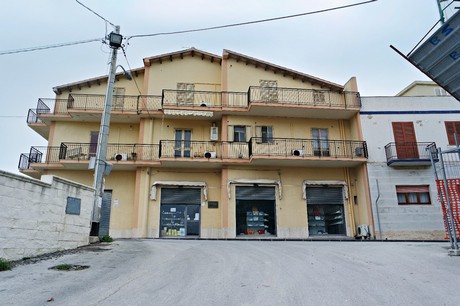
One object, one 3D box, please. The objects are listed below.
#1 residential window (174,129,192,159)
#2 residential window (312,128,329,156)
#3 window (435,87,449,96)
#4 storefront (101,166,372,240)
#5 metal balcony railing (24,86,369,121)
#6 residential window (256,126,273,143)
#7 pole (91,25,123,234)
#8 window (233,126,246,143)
[{"bbox_3d":[-2.890,-0.389,19.079,1.070,2.180,0.150,1,-15,-5],"label":"residential window"},{"bbox_3d":[5.651,-0.469,19.031,1.080,2.180,0.150,1,-15,-6],"label":"residential window"},{"bbox_3d":[18.056,-5.148,26.126,1.150,1.350,0.150,1,-15,-5],"label":"window"},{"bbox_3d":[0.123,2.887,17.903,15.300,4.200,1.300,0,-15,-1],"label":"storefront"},{"bbox_3d":[-2.723,-2.921,18.657,20.400,1.050,2.800,0,-15,0],"label":"metal balcony railing"},{"bbox_3d":[2.127,-1.148,18.854,1.020,1.100,0.150,1,-15,-6],"label":"residential window"},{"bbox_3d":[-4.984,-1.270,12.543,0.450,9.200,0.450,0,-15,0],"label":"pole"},{"bbox_3d":[0.633,-1.158,18.653,0.750,1.100,0.150,1,-15,-6],"label":"window"}]

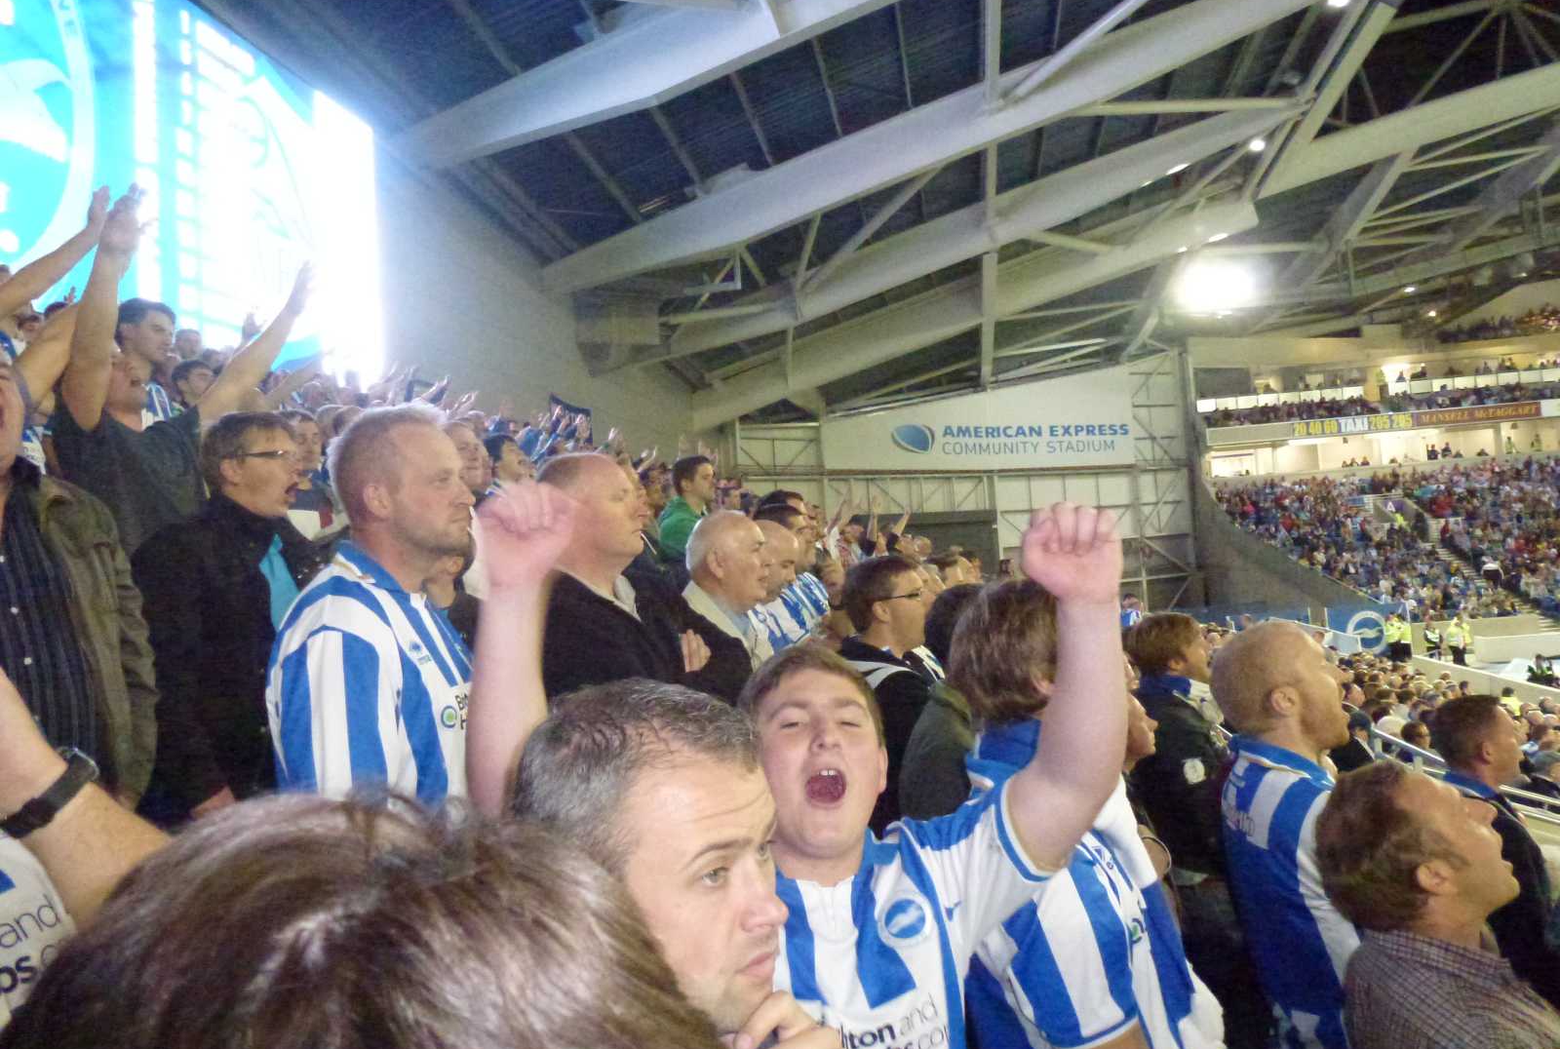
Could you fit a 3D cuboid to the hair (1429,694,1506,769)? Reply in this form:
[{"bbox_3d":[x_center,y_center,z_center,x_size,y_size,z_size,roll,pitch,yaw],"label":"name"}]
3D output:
[{"bbox_3d":[1.970,0.595,3.100,0.190,0.200,0.170,-5,-3,5],"label":"hair"}]

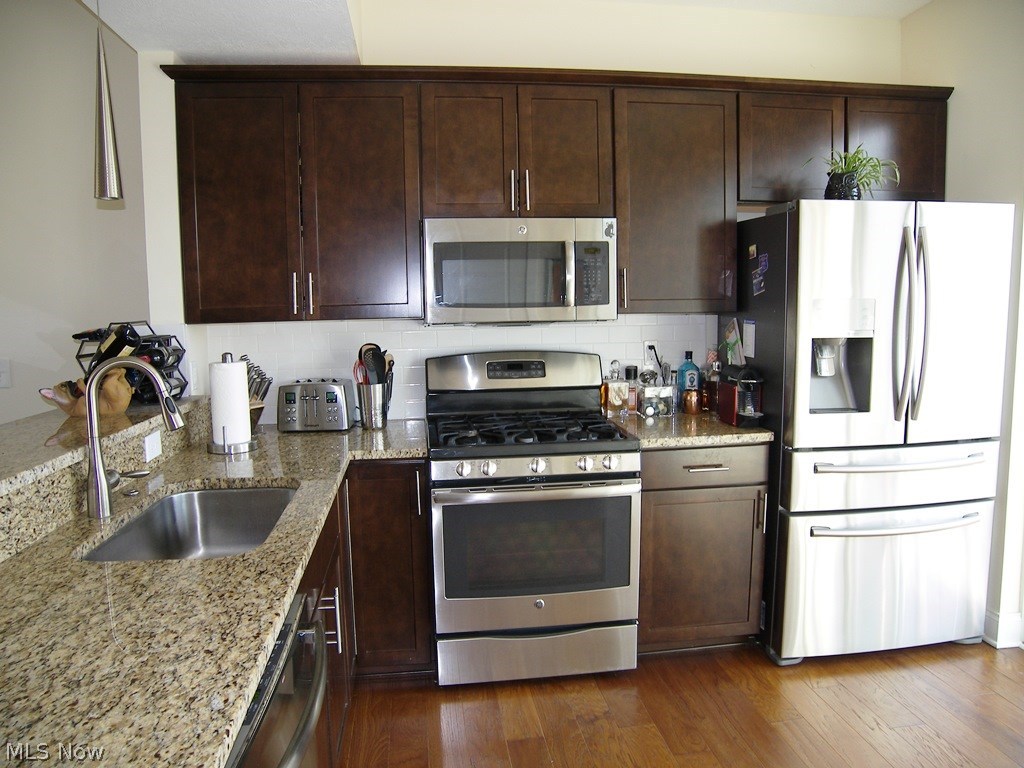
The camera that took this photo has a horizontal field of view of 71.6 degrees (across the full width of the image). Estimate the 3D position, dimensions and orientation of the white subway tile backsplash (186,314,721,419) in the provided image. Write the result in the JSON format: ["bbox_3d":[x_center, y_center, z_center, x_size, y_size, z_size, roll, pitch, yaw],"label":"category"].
[{"bbox_3d":[-0.167,-0.075,3.144,2.275,0.452,0.015,-2,7,-7],"label":"white subway tile backsplash"}]

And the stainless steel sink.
[{"bbox_3d":[-0.749,0.440,1.762,0.404,0.210,0.655,-2,7,-7],"label":"stainless steel sink"}]

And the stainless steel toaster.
[{"bbox_3d":[-0.816,0.085,2.957,0.286,0.197,0.245,-1,7,-4],"label":"stainless steel toaster"}]

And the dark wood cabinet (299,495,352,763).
[{"bbox_3d":[-0.774,0.777,1.815,0.610,0.880,0.895,-2,7,-7],"label":"dark wood cabinet"}]

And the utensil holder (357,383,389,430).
[{"bbox_3d":[-0.575,0.090,2.929,0.128,0.182,0.128,-2,7,-7],"label":"utensil holder"}]

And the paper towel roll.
[{"bbox_3d":[-0.996,0.073,2.521,0.140,0.300,0.140,-2,7,-7],"label":"paper towel roll"}]

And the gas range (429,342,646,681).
[{"bbox_3d":[0.058,0.492,2.863,0.756,1.203,0.695,-2,7,-7],"label":"gas range"}]

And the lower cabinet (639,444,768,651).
[{"bbox_3d":[0.689,0.622,3.019,0.525,0.880,0.627,-2,7,-7],"label":"lower cabinet"}]

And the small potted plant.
[{"bbox_3d":[1.331,-0.782,2.712,0.320,0.268,0.260,-2,7,-7],"label":"small potted plant"}]

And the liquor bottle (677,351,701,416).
[{"bbox_3d":[0.808,-0.011,3.236,0.091,0.275,0.076,-2,7,-7],"label":"liquor bottle"}]

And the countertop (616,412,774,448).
[{"bbox_3d":[0.685,0.173,2.953,0.531,0.034,0.642,-2,7,-7],"label":"countertop"}]

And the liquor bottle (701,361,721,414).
[{"bbox_3d":[0.909,0.010,3.239,0.082,0.229,0.075,-2,7,-7],"label":"liquor bottle"}]

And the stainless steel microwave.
[{"bbox_3d":[0.021,-0.461,2.931,0.756,0.407,0.395,-2,7,-7],"label":"stainless steel microwave"}]

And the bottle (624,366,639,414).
[{"bbox_3d":[0.537,0.025,3.190,0.056,0.212,0.056,-2,7,-7],"label":"bottle"}]

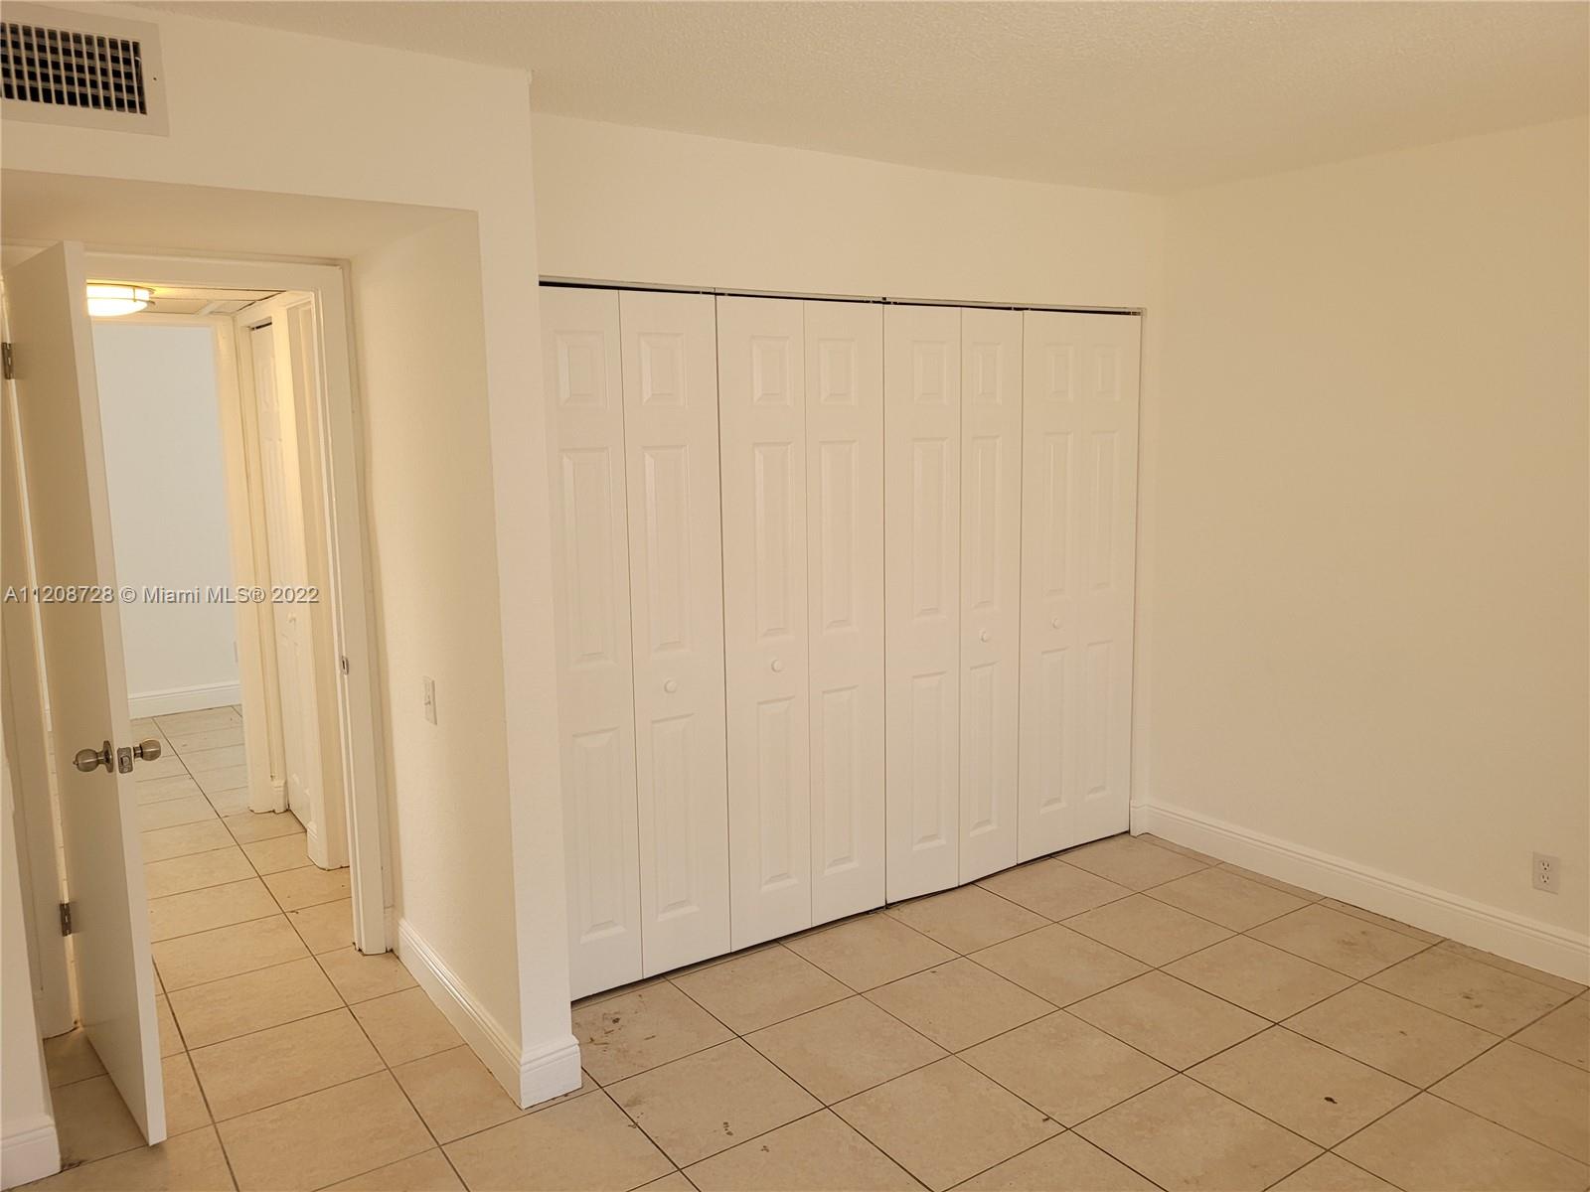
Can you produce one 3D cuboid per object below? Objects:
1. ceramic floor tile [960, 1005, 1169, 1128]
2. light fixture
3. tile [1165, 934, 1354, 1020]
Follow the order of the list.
[{"bbox_3d":[0.701,1.217,3.096,0.404,0.010,0.401,-7,11,-34],"label":"ceramic floor tile"},{"bbox_3d":[-2.149,-0.910,3.691,0.325,0.095,0.325,-6,10,-29],"label":"light fixture"},{"bbox_3d":[1.377,1.134,3.552,0.407,0.010,0.402,-7,11,-34],"label":"tile"}]

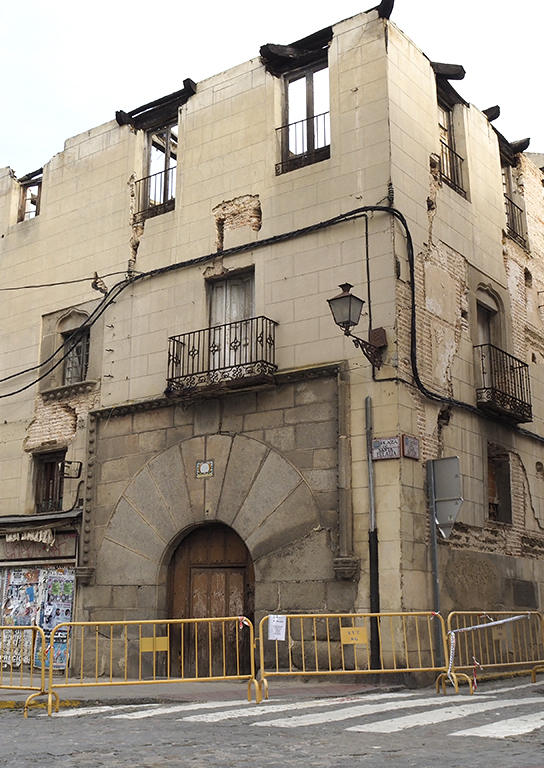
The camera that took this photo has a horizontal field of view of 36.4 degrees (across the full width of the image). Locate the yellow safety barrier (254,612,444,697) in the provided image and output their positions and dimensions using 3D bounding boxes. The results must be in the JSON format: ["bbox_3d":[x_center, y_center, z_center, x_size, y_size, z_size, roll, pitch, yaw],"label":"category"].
[{"bbox_3d":[1.050,3.471,10.569,2.480,1.020,0.530,2,-16,-10],"label":"yellow safety barrier"}]

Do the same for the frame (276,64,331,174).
[{"bbox_3d":[0.633,-4.925,15.416,1.130,2.160,0.190,-10,-19,33],"label":"frame"}]

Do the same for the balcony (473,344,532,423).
[{"bbox_3d":[4.511,0.027,15.989,0.380,1.200,1.850,-12,-20,38],"label":"balcony"}]

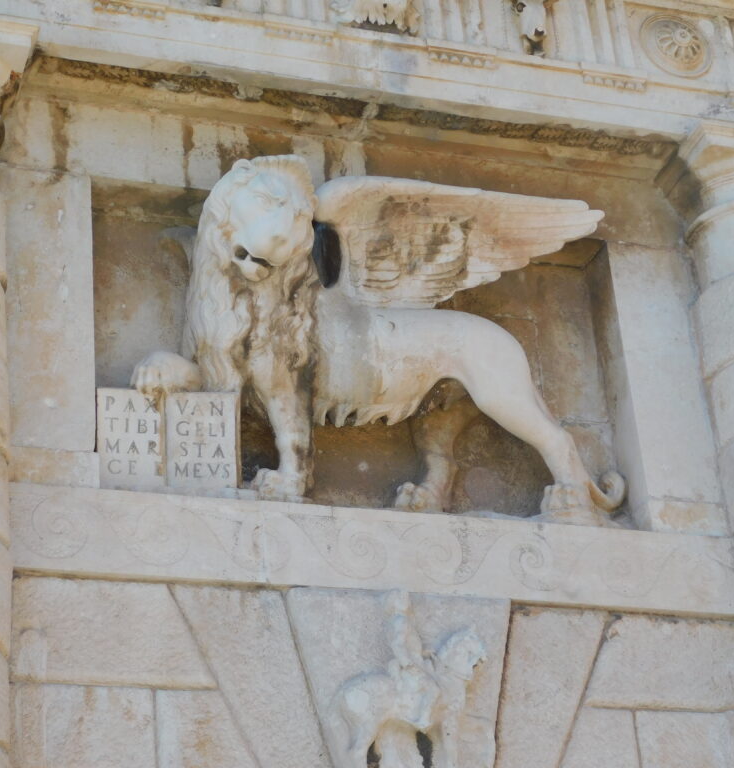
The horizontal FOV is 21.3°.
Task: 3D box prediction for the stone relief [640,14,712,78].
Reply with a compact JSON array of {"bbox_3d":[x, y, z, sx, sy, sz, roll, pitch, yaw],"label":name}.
[{"bbox_3d":[2.135,-2.335,13.464,0.541,0.542,0.080,5,-30,-17],"label":"stone relief"}]

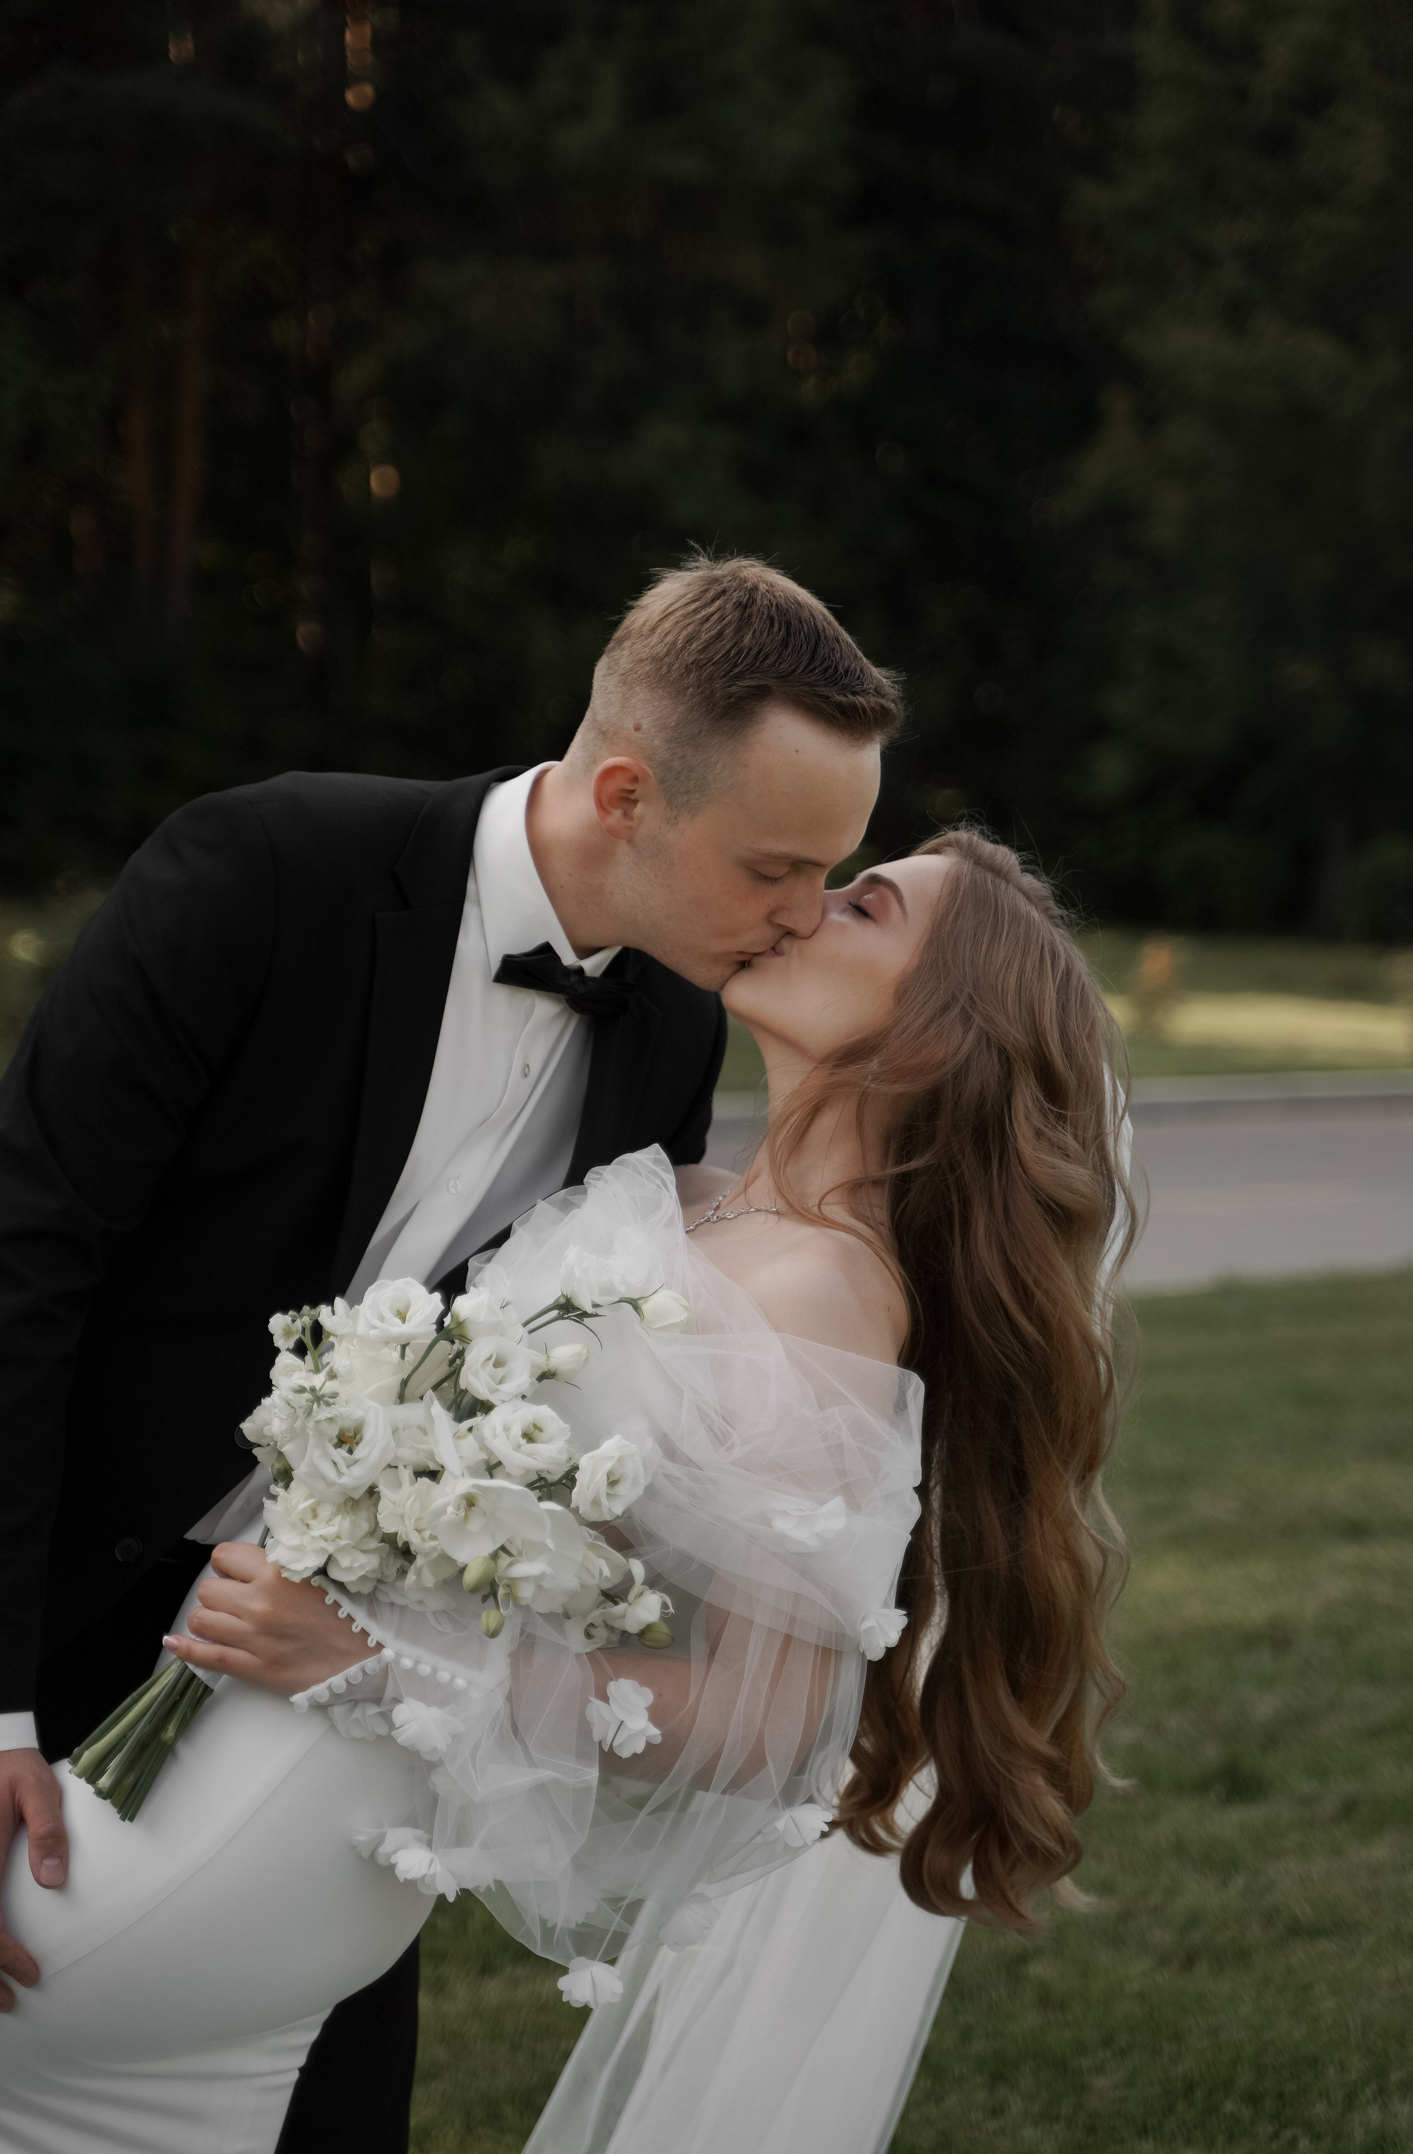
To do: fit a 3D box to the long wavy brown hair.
[{"bbox_3d":[0.169,0.207,2.830,0.240,0.750,0.250,-1,4,-9],"label":"long wavy brown hair"}]

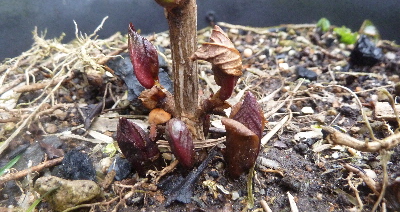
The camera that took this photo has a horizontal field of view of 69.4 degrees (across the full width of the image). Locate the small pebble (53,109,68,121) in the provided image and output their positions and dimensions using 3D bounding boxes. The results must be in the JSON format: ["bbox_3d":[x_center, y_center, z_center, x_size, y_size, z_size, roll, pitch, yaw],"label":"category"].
[{"bbox_3d":[-0.085,0.005,0.177,0.008,0.006,0.007,0,30,0],"label":"small pebble"}]

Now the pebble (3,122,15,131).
[{"bbox_3d":[-0.111,0.012,0.168,0.006,0.004,0.005,0,30,0],"label":"pebble"}]

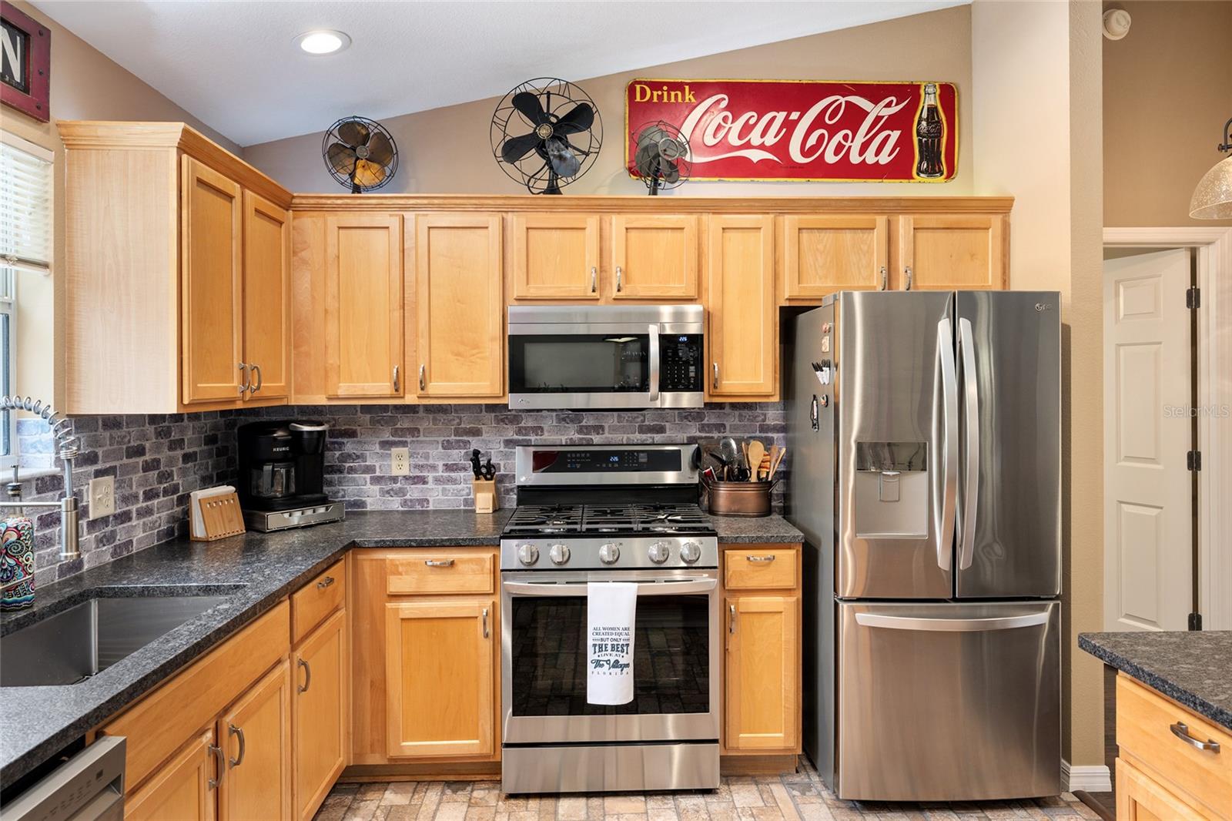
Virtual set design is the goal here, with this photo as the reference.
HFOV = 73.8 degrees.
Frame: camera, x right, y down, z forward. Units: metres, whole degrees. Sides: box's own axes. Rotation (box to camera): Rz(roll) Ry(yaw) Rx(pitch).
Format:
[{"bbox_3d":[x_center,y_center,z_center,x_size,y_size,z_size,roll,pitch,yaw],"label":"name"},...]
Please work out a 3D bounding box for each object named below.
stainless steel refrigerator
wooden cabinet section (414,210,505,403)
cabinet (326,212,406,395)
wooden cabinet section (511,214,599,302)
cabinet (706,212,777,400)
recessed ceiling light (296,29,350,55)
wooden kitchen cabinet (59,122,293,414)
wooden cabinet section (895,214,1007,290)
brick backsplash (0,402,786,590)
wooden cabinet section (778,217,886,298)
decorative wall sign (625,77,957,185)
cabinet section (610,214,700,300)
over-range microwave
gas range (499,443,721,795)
[{"bbox_3d":[1.120,0.456,3.137,0.756,1.733,0.800,0,1,-2],"label":"stainless steel refrigerator"},{"bbox_3d":[-0.610,-0.405,3.313,0.344,0.707,0.310,0,1,-2],"label":"wooden cabinet section"},{"bbox_3d":[-0.987,-0.408,3.358,0.301,0.718,0.320,0,1,-2],"label":"cabinet"},{"bbox_3d":[-0.236,-0.595,3.323,0.347,0.333,0.310,0,1,-2],"label":"wooden cabinet section"},{"bbox_3d":[0.492,-0.412,3.405,0.274,0.725,0.320,0,1,-2],"label":"cabinet"},{"bbox_3d":[-0.980,-1.228,2.744,0.190,0.030,0.190,-12,1,-2],"label":"recessed ceiling light"},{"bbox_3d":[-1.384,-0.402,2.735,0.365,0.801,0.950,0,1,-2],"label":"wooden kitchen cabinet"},{"bbox_3d":[1.311,-0.607,3.379,0.447,0.328,0.310,0,1,-2],"label":"wooden cabinet section"},{"bbox_3d":[-0.403,0.205,2.840,2.325,0.465,1.435,0,1,-2],"label":"brick backsplash"},{"bbox_3d":[0.851,-0.601,3.362,0.424,0.328,0.310,0,1,-2],"label":"wooden cabinet section"},{"bbox_3d":[0.764,-1.207,3.552,1.456,0.436,0.025,0,1,-2],"label":"decorative wall sign"},{"bbox_3d":[0.146,-0.597,3.337,0.348,0.329,0.310,0,1,-2],"label":"cabinet section"},{"bbox_3d":[-0.042,-0.204,3.345,0.754,0.406,0.415,0,1,-2],"label":"over-range microwave"},{"bbox_3d":[-0.025,0.741,3.191,0.761,1.173,0.750,0,1,-2],"label":"gas range"}]

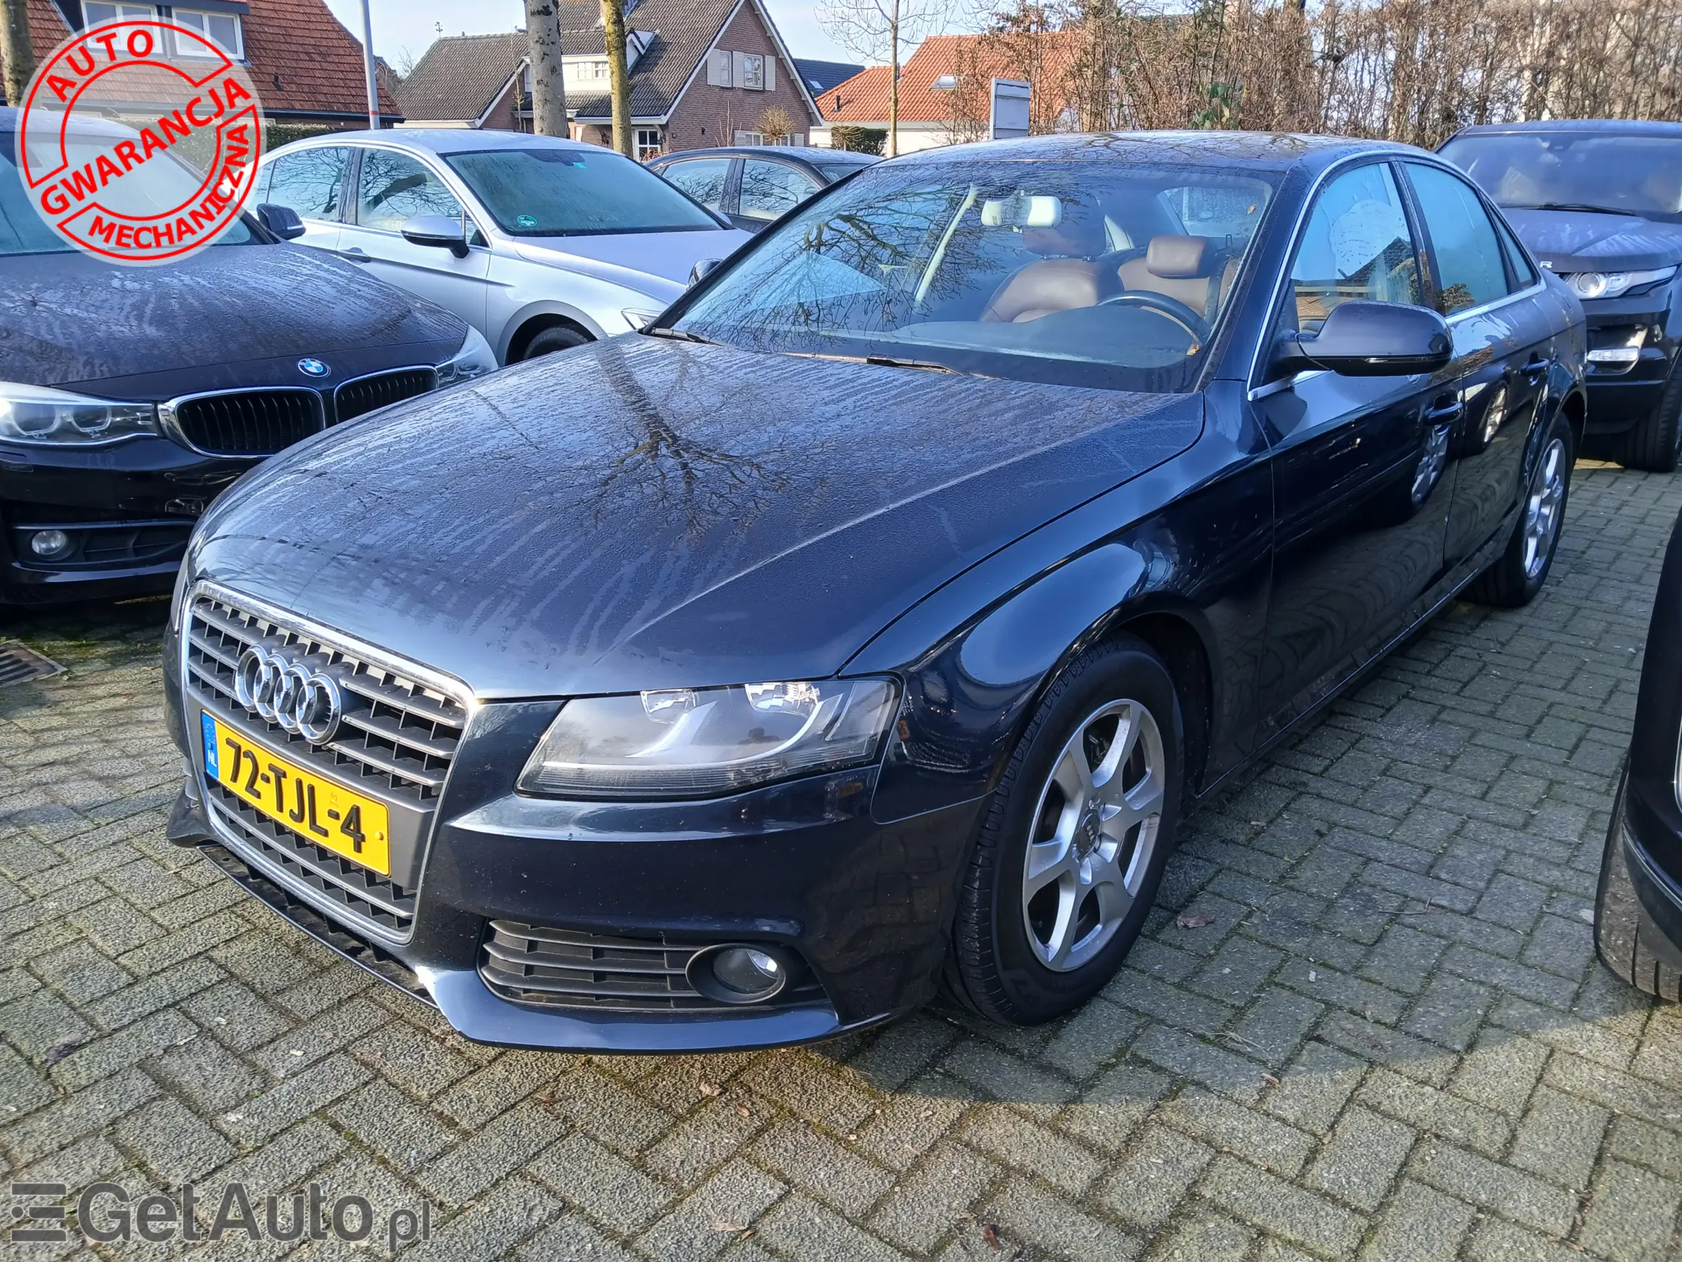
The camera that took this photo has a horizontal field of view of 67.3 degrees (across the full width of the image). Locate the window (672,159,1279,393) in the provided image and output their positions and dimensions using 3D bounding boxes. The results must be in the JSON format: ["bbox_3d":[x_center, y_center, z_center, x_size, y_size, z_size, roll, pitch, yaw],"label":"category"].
[{"bbox_3d":[0.258,-0.805,2.766,1.420,0.140,0.850,15,54,38],"label":"window"}]

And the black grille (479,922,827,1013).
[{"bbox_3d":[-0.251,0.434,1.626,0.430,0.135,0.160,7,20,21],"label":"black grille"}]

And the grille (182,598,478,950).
[{"bbox_3d":[-0.772,0.186,1.811,0.765,0.420,0.110,15,17,38],"label":"grille"}]

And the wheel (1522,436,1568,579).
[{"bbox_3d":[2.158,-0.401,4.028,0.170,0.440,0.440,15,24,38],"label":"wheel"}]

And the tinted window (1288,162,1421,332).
[{"bbox_3d":[1.011,-0.776,2.571,0.070,0.400,0.830,-14,5,44],"label":"tinted window"}]

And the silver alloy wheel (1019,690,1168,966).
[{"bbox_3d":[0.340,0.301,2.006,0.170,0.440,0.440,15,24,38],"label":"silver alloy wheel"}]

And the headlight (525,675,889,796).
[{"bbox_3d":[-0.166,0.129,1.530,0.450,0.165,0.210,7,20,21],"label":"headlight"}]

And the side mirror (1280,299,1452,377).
[{"bbox_3d":[0.938,-0.510,2.208,0.235,0.142,0.180,15,24,38],"label":"side mirror"}]

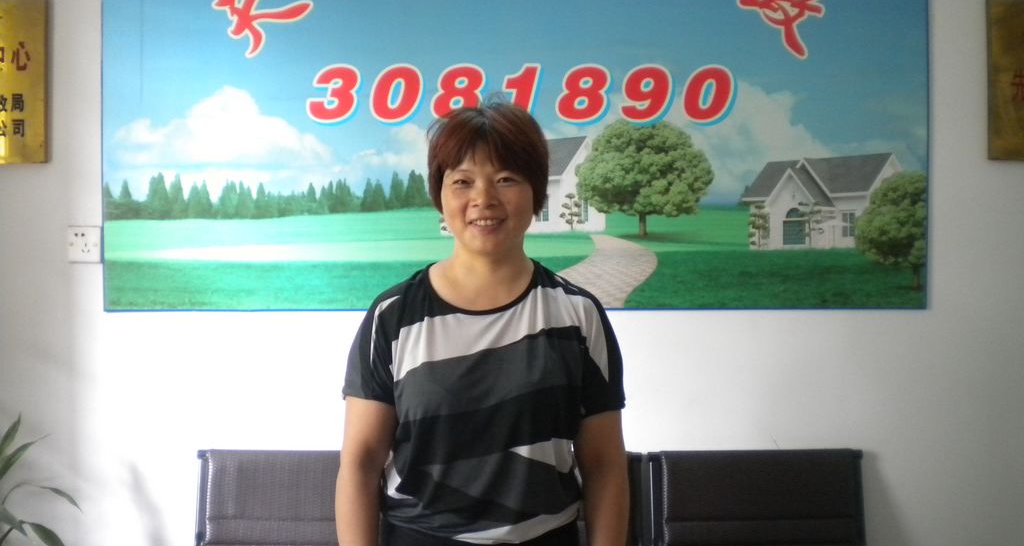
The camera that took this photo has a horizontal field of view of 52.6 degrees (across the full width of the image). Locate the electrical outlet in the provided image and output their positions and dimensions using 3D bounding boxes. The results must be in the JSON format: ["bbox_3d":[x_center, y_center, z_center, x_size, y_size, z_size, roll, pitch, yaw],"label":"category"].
[{"bbox_3d":[-1.019,-0.068,2.470,0.086,0.086,0.012,0,-1,0],"label":"electrical outlet"}]

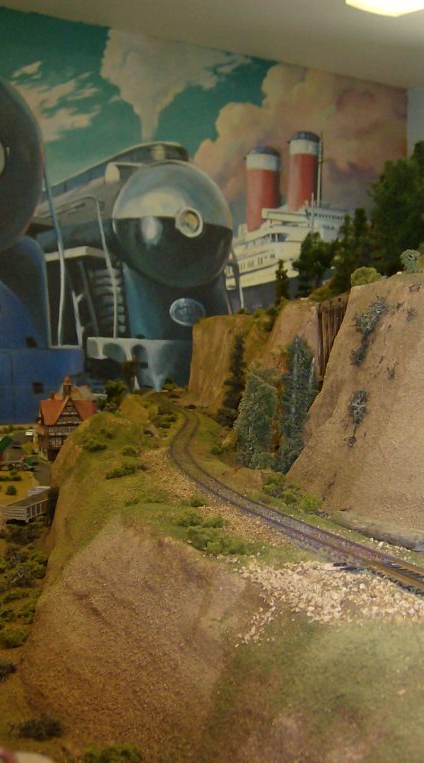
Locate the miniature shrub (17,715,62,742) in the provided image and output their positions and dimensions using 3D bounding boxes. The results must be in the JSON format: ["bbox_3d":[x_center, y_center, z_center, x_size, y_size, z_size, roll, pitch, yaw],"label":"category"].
[{"bbox_3d":[-0.096,0.192,0.590,0.026,0.013,0.020,0,3,0],"label":"miniature shrub"}]

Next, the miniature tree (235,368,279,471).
[{"bbox_3d":[0.034,0.028,0.810,0.034,0.076,0.032,0,3,0],"label":"miniature tree"}]

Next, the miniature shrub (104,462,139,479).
[{"bbox_3d":[-0.078,0.078,0.930,0.031,0.011,0.020,0,5,0],"label":"miniature shrub"}]

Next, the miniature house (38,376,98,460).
[{"bbox_3d":[-0.222,0.055,1.645,0.082,0.121,0.075,-2,5,-18],"label":"miniature house"}]

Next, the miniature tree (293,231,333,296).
[{"bbox_3d":[0.114,-0.133,1.200,0.045,0.074,0.043,0,5,0],"label":"miniature tree"}]

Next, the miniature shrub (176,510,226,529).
[{"bbox_3d":[-0.007,0.093,0.720,0.034,0.009,0.019,0,5,0],"label":"miniature shrub"}]

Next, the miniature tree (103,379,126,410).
[{"bbox_3d":[-0.137,0.018,1.500,0.035,0.046,0.034,0,3,0],"label":"miniature tree"}]

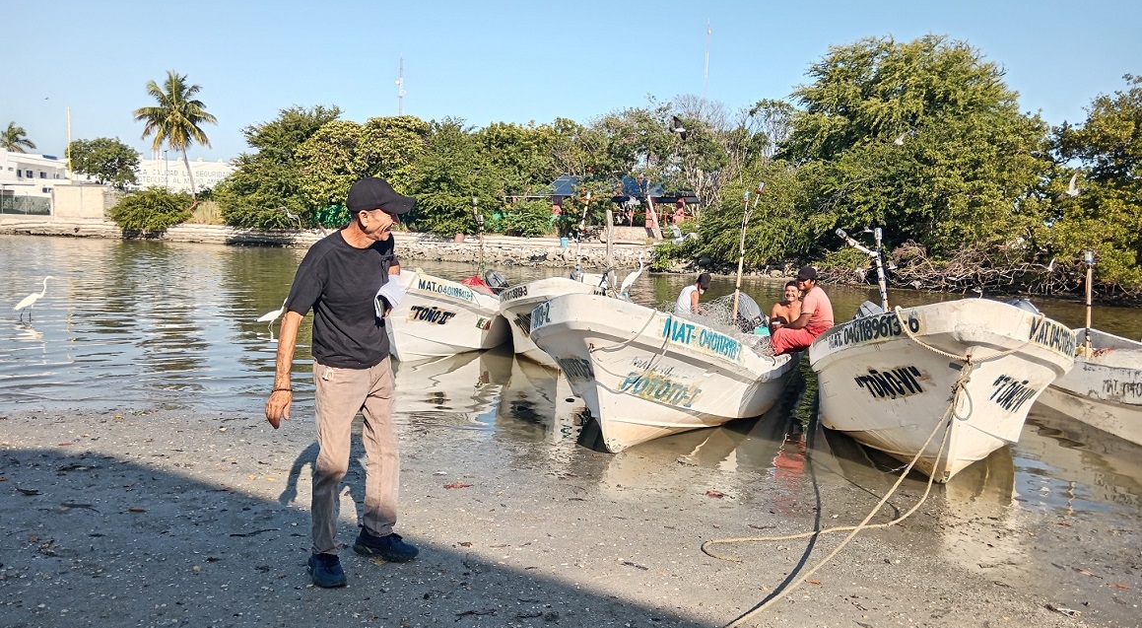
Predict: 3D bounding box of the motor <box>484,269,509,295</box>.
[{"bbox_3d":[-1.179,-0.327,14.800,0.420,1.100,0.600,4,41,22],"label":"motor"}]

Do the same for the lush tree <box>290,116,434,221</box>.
[{"bbox_3d":[-12.124,-8.424,51.450,8.000,6.500,7.500,0,6,-13],"label":"lush tree"}]

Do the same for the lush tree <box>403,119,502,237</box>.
[{"bbox_3d":[-5.576,-6.366,42.000,4.500,5.300,4.400,1,6,-6],"label":"lush tree"}]

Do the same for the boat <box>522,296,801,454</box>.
[{"bbox_3d":[1.177,0.227,8.912,1.900,1.200,6.700,4,6,22],"label":"boat"}]

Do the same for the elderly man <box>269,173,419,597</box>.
[{"bbox_3d":[-0.960,0.277,3.870,0.480,1.690,0.580,6,7,37],"label":"elderly man"}]

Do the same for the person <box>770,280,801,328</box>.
[{"bbox_3d":[2.395,0.129,9.750,0.560,0.980,0.720,3,6,17],"label":"person"}]

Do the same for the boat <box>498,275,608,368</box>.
[{"bbox_3d":[0.092,-0.174,12.641,1.900,1.200,6.700,2,6,3],"label":"boat"}]

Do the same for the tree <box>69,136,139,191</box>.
[{"bbox_3d":[-48.244,-14.300,92.000,7.500,8.000,7.200,-2,7,-30],"label":"tree"}]

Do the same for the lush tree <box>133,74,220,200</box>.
[{"bbox_3d":[-27.208,-12.047,61.177,5.900,9.300,5.900,-1,6,-24],"label":"lush tree"}]

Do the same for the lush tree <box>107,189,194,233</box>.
[{"bbox_3d":[-25.921,-6.389,55.000,4.900,2.650,4.200,-1,7,-27],"label":"lush tree"}]

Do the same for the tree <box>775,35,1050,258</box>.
[{"bbox_3d":[12.487,-6.046,32.528,10.000,8.500,9.500,4,6,21],"label":"tree"}]

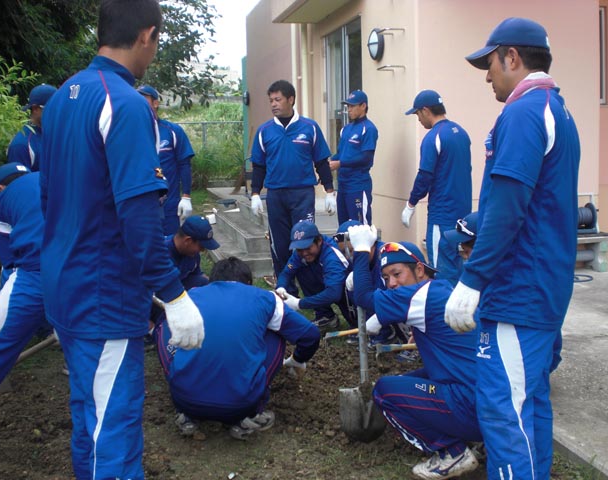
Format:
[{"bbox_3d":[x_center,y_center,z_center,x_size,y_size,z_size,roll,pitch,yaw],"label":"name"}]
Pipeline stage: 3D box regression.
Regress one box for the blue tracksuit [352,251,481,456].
[{"bbox_3d":[0.525,0.432,2.806,0.670,0.780,0.550,2,8,21],"label":"blue tracksuit"}]

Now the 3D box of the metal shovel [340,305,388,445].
[{"bbox_3d":[0.258,0.445,3.099,0.230,0.960,0.130,-2,9,-9],"label":"metal shovel"}]

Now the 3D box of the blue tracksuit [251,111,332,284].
[{"bbox_3d":[-0.090,-0.304,5.280,0.600,1.380,0.310,1,9,16],"label":"blue tracksuit"}]

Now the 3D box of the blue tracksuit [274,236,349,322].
[{"bbox_3d":[0.073,0.282,4.900,0.500,0.610,0.560,4,10,30],"label":"blue tracksuit"}]

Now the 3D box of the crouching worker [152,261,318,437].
[{"bbox_3d":[-0.302,0.464,3.191,0.700,0.770,0.720,-1,8,2],"label":"crouching worker"}]

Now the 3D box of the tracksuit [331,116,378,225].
[{"bbox_3d":[0.430,-0.349,6.050,0.460,1.400,0.350,7,12,43],"label":"tracksuit"}]

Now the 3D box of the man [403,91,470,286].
[{"bbox_3d":[0.907,-0.178,4.773,0.380,1.680,0.480,5,10,36],"label":"man"}]

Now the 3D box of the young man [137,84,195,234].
[{"bbox_3d":[-1.017,-0.215,4.913,0.560,1.720,0.340,1,8,17],"label":"young man"}]

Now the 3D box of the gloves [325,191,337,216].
[{"bbox_3d":[0.200,-0.273,5.250,0.090,0.190,0.090,3,9,24],"label":"gloves"}]

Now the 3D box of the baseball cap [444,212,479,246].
[{"bbox_3d":[0.937,-0.052,4.050,0.265,0.150,0.175,-28,20,-25],"label":"baseball cap"}]

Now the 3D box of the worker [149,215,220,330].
[{"bbox_3d":[-0.817,0.270,4.576,0.620,0.820,0.520,3,9,30],"label":"worker"}]

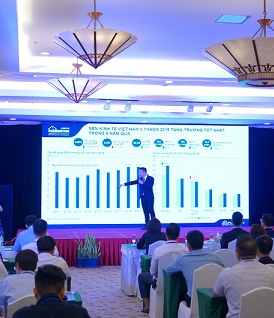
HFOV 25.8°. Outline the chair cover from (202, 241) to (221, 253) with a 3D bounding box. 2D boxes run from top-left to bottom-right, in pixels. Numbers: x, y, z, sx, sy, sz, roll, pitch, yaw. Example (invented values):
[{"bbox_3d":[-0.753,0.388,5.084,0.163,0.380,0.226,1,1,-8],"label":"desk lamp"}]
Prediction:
[{"bbox_3d":[1.055,1.710,9.119,0.424,0.959,0.535,0,-3,-11],"label":"chair cover"}]

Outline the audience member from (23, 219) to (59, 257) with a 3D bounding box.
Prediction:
[{"bbox_3d":[-1.256,1.467,7.802,0.505,1.333,0.808,0,-3,-7],"label":"audience member"}]

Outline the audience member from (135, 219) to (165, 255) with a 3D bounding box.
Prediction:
[{"bbox_3d":[0.296,1.583,9.497,0.485,1.252,0.808,1,-3,-14],"label":"audience member"}]

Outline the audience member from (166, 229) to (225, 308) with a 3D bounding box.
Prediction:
[{"bbox_3d":[0.638,1.434,6.636,0.576,1.283,0.808,1,-3,-14],"label":"audience member"}]

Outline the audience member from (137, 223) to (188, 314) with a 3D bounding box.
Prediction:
[{"bbox_3d":[0.411,1.498,8.010,0.586,1.283,0.858,1,-3,-14],"label":"audience member"}]

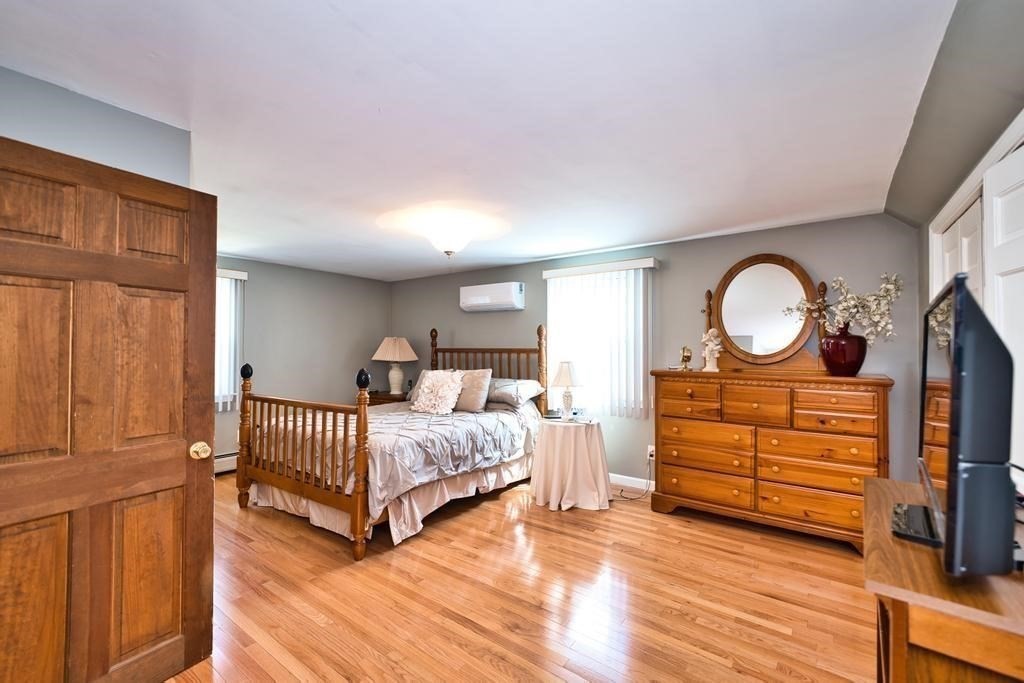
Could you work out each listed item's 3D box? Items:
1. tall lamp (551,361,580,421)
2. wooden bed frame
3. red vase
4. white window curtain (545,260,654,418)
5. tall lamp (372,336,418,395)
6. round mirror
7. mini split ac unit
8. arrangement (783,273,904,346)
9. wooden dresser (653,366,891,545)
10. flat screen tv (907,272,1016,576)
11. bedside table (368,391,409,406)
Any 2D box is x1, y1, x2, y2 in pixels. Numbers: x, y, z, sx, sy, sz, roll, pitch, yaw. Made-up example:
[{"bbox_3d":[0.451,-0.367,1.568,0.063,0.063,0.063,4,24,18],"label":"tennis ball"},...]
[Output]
[{"bbox_3d":[0.500,0.449,3.597,0.255,0.530,0.255,0,-1,0],"label":"tall lamp"},{"bbox_3d":[-0.954,0.596,3.838,1.660,1.575,2.250,-1,-1,35],"label":"wooden bed frame"},{"bbox_3d":[2.330,0.066,2.790,0.245,0.360,0.245,0,-1,35],"label":"red vase"},{"bbox_3d":[0.829,-0.025,3.924,1.130,1.445,0.110,-1,-1,35],"label":"white window curtain"},{"bbox_3d":[-1.540,0.316,5.250,0.610,0.760,0.610,0,-1,35],"label":"tall lamp"},{"bbox_3d":[1.951,-0.250,3.111,0.700,0.868,0.050,-1,-5,35],"label":"round mirror"},{"bbox_3d":[-0.245,-0.510,4.740,0.800,0.295,0.220,0,-1,35],"label":"mini split ac unit"},{"bbox_3d":[2.300,-0.215,2.790,0.650,0.490,0.400,0,-1,35],"label":"arrangement"},{"bbox_3d":[1.846,0.810,2.997,1.445,1.115,0.440,-1,-1,35],"label":"wooden dresser"},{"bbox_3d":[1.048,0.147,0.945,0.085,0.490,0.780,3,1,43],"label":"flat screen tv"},{"bbox_3d":[-1.527,1.063,5.314,0.660,0.690,0.440,-1,-1,35],"label":"bedside table"}]

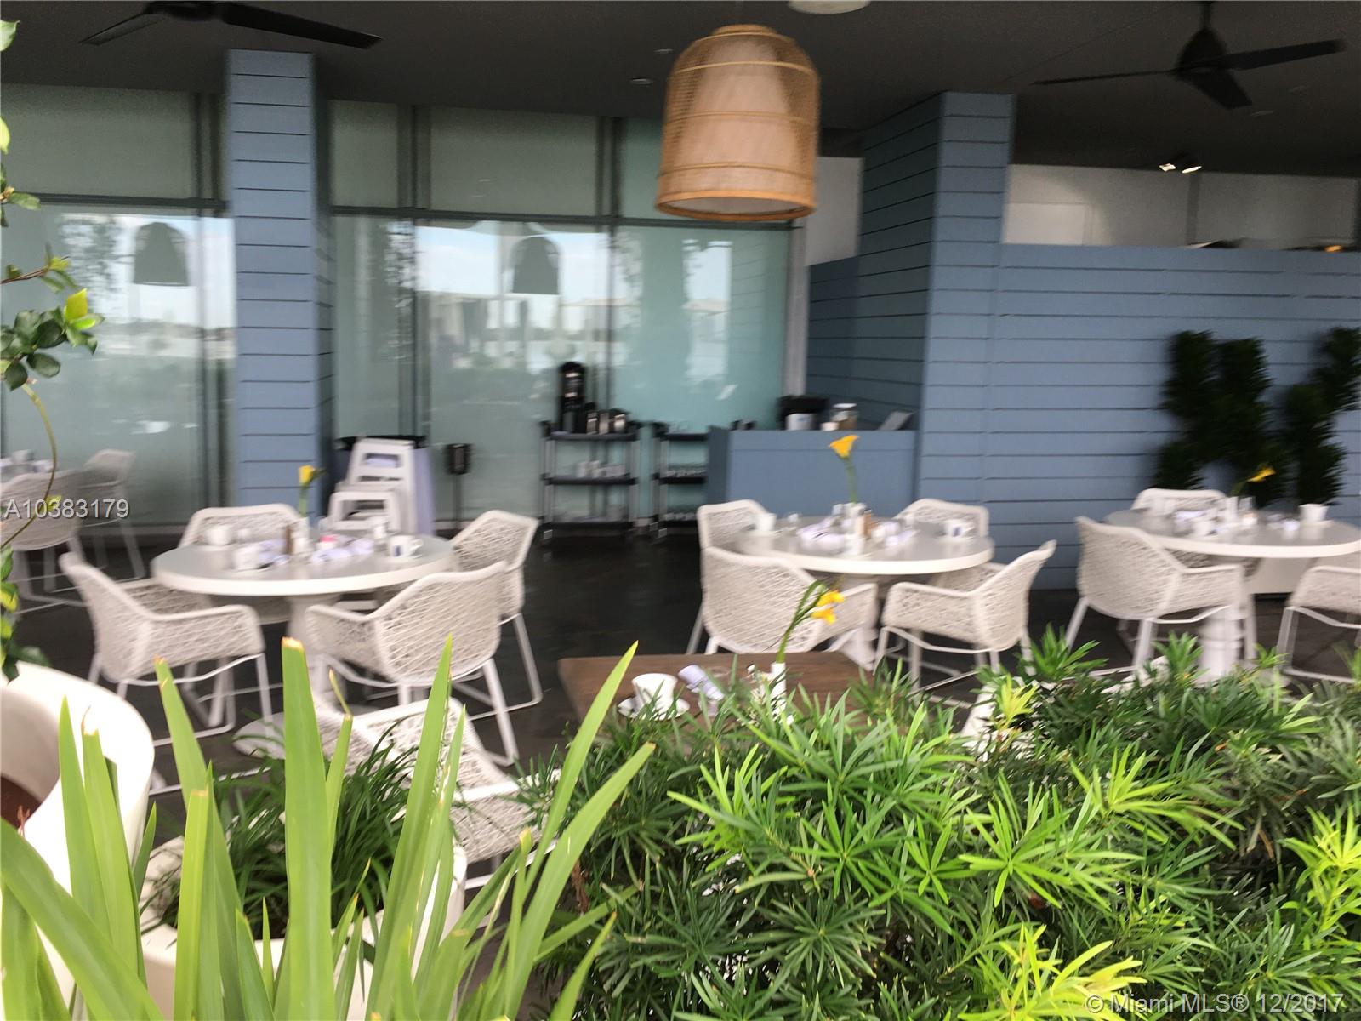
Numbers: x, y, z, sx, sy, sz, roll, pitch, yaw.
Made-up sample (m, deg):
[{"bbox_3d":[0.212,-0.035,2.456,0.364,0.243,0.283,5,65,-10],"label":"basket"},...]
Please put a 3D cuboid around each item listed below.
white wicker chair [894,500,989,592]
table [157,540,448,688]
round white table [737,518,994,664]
[{"bbox_3d":[1.144,0.381,5.514,0.621,0.808,0.606,9,12,43],"label":"white wicker chair"},{"bbox_3d":[-1.464,0.533,4.555,1.131,0.752,1.131,0,9,0],"label":"table"},{"bbox_3d":[0.815,0.495,5.216,1.150,0.761,1.150,1,8,0],"label":"round white table"}]

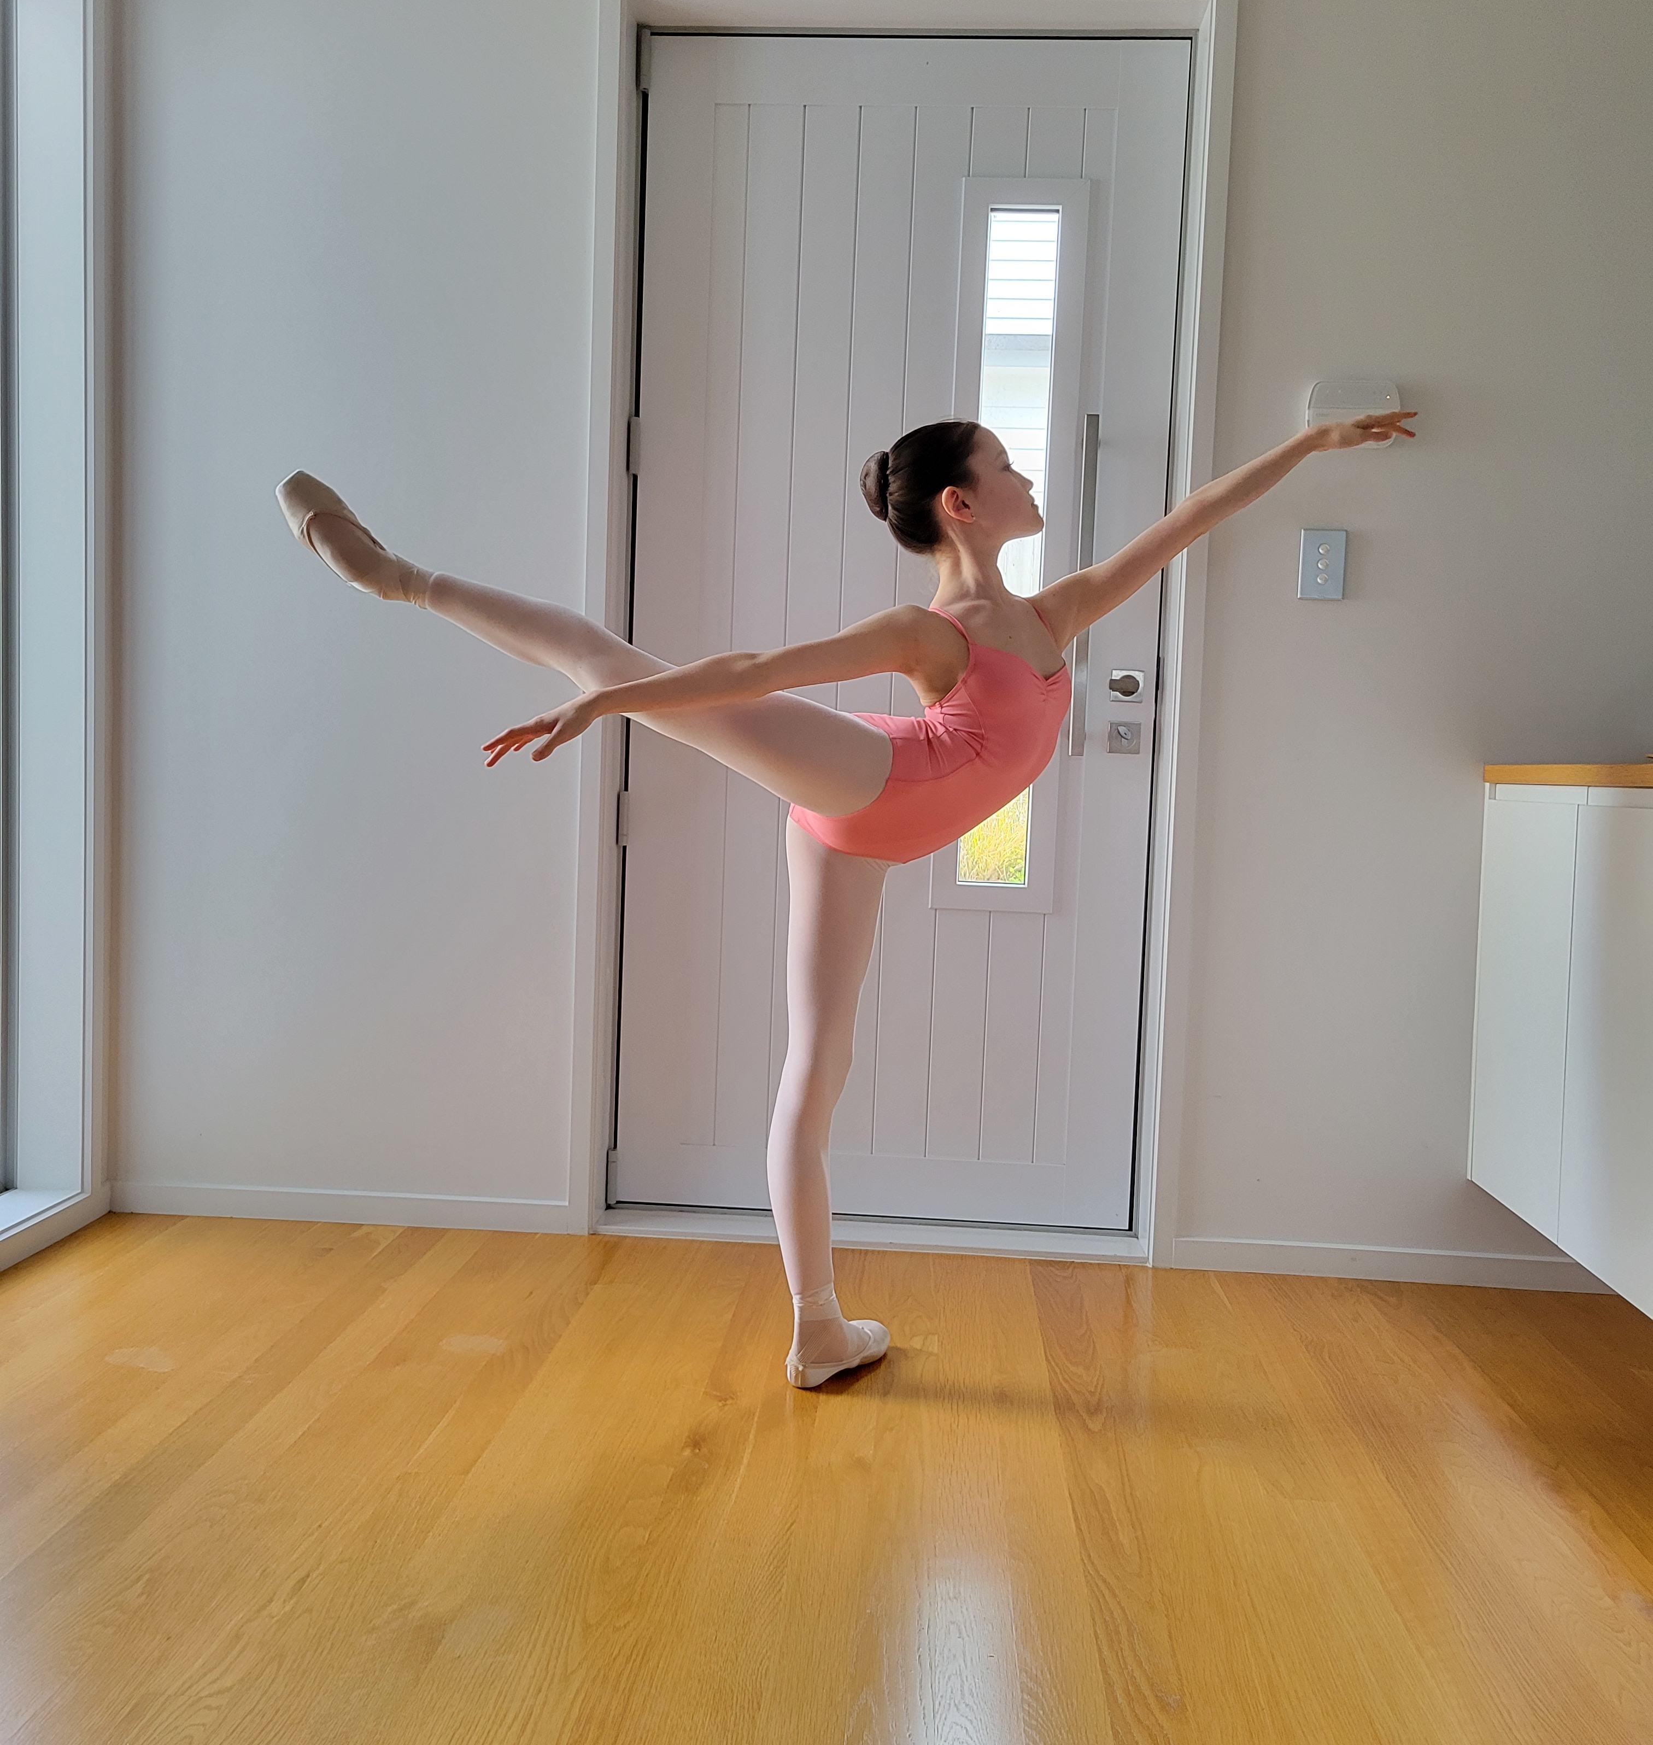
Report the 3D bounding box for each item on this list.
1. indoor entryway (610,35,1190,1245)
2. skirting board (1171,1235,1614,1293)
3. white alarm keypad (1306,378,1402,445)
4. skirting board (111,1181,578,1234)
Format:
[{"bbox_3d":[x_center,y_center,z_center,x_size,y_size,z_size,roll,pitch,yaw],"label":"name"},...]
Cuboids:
[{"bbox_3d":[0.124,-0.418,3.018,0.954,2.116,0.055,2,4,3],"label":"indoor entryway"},{"bbox_3d":[1.041,0.687,2.902,0.850,0.060,0.013,2,4,3],"label":"skirting board"},{"bbox_3d":[0.893,-0.775,2.800,0.150,0.113,0.025,2,4,3],"label":"white alarm keypad"},{"bbox_3d":[-0.887,0.608,3.016,0.850,0.060,0.013,2,4,3],"label":"skirting board"}]

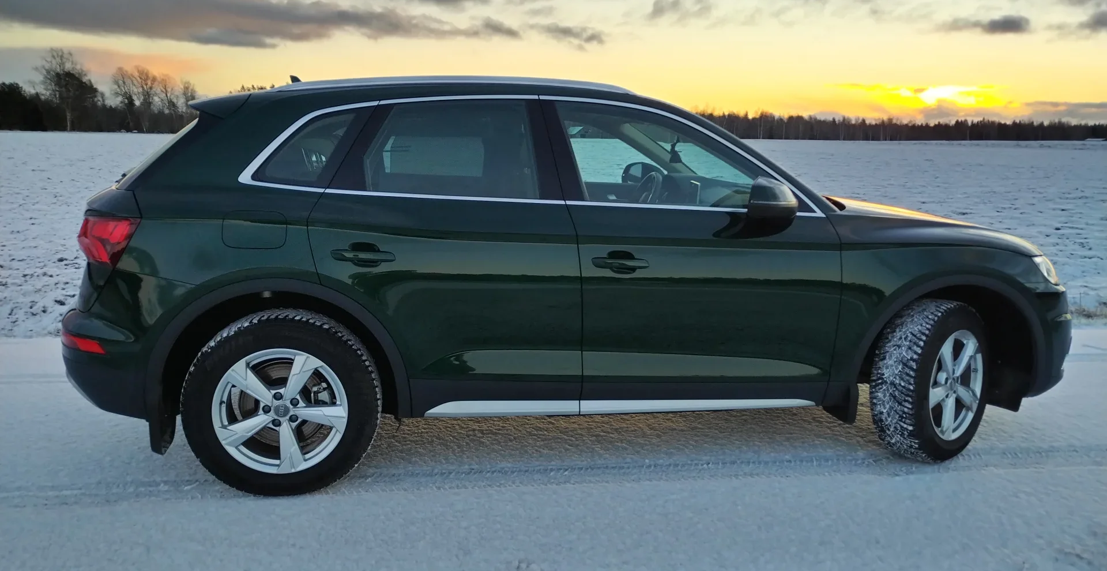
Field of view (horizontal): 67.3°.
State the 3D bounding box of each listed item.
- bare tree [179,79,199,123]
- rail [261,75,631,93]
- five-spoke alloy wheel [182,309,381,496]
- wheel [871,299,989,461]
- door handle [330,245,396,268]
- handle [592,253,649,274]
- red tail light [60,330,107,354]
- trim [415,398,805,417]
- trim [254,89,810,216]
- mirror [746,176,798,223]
[{"bbox_3d":[-83.202,-40.909,190.000,4.800,12.600,4.800,1,10,0],"label":"bare tree"},{"bbox_3d":[-0.385,-0.816,3.400,1.485,0.090,0.080,-1,10,-10],"label":"rail"},{"bbox_3d":[-1.056,0.463,3.271,0.735,0.733,0.240,-1,10,-10],"label":"five-spoke alloy wheel"},{"bbox_3d":[1.720,0.421,3.761,0.735,0.733,0.240,-8,13,-40],"label":"wheel"},{"bbox_3d":[-0.707,-0.109,3.097,0.238,0.086,0.060,-1,10,-10],"label":"door handle"},{"bbox_3d":[0.265,-0.087,3.271,0.234,0.081,0.060,-1,10,-10],"label":"handle"},{"bbox_3d":[-1.826,0.218,3.227,0.275,0.088,0.380,-1,10,-10],"label":"red tail light"},{"bbox_3d":[0.306,0.485,3.410,1.650,0.070,0.055,0,10,-10],"label":"trim"},{"bbox_3d":[-0.022,-0.525,3.342,2.370,0.478,0.210,-1,10,-10],"label":"trim"},{"bbox_3d":[0.842,-0.343,3.314,0.225,0.187,0.230,-1,10,-10],"label":"mirror"}]

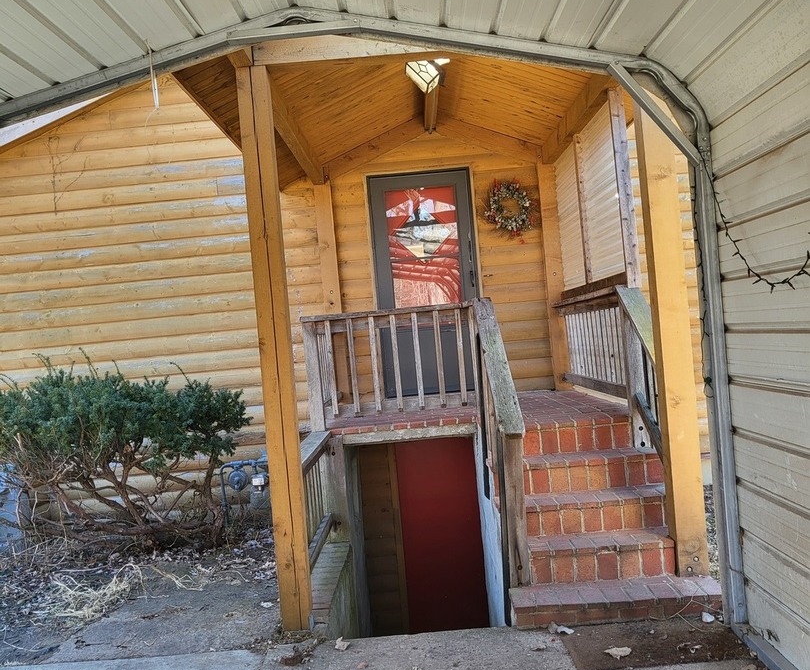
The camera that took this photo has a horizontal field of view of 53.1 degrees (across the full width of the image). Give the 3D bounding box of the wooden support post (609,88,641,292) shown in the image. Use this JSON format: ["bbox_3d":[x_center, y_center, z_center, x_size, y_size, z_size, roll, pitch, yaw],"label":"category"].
[{"bbox_3d":[1.374,-0.923,5.130,0.096,1.248,0.086,-5,0,1],"label":"wooden support post"}]

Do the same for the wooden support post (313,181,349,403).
[{"bbox_3d":[-0.660,-0.347,7.417,0.144,2.048,0.142,-5,0,1],"label":"wooden support post"}]

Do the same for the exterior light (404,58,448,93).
[{"bbox_3d":[0.152,-1.769,5.521,0.289,0.213,0.213,-5,0,1],"label":"exterior light"}]

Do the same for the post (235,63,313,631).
[{"bbox_3d":[-0.671,0.061,4.231,0.144,2.890,0.142,-5,0,1],"label":"post"}]

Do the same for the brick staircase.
[{"bbox_3d":[1.035,0.953,5.609,1.056,0.823,3.563,-5,0,1],"label":"brick staircase"}]

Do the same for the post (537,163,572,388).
[{"bbox_3d":[1.381,-0.521,7.385,0.147,2.048,0.142,-5,0,1],"label":"post"}]

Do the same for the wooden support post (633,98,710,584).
[{"bbox_3d":[1.359,-0.147,4.199,0.144,2.741,0.142,-5,0,1],"label":"wooden support post"}]

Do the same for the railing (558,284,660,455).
[{"bbox_3d":[1.449,0.245,5.798,0.157,1.106,3.014,-5,0,1],"label":"railing"}]

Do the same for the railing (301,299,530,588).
[{"bbox_3d":[-0.009,0.577,4.911,1.335,1.538,1.705,-5,0,1],"label":"railing"}]

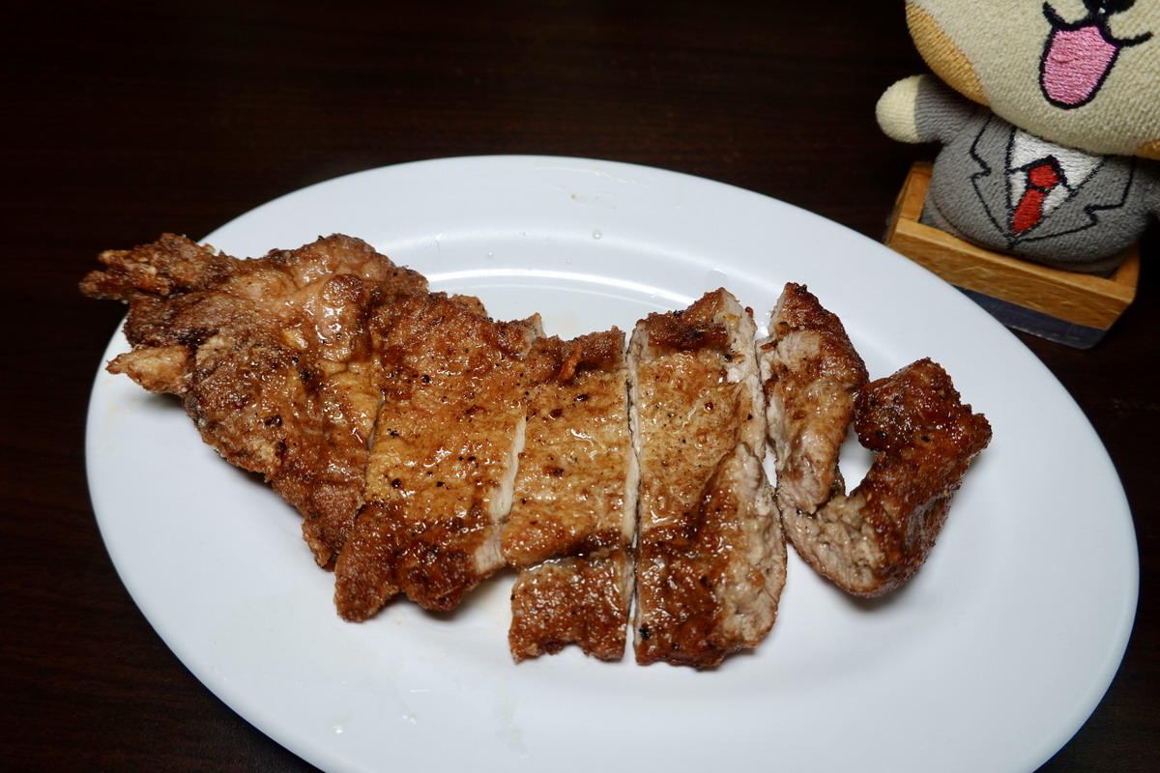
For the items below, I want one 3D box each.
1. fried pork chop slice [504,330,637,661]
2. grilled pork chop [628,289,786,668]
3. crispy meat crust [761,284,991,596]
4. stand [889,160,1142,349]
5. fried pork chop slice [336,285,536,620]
[{"bbox_3d":[-0.002,0.023,0.197,0.031,0.016,0.088,3,60,2],"label":"fried pork chop slice"},{"bbox_3d":[0.034,0.018,0.209,0.039,0.019,0.109,1,59,1],"label":"grilled pork chop"},{"bbox_3d":[0.082,0.008,0.210,0.057,0.022,0.093,1,58,1],"label":"crispy meat crust"},{"bbox_3d":[0.134,-0.042,0.247,0.069,0.025,0.032,20,60,12],"label":"stand"},{"bbox_3d":[-0.036,0.014,0.214,0.049,0.016,0.101,-1,57,0],"label":"fried pork chop slice"}]

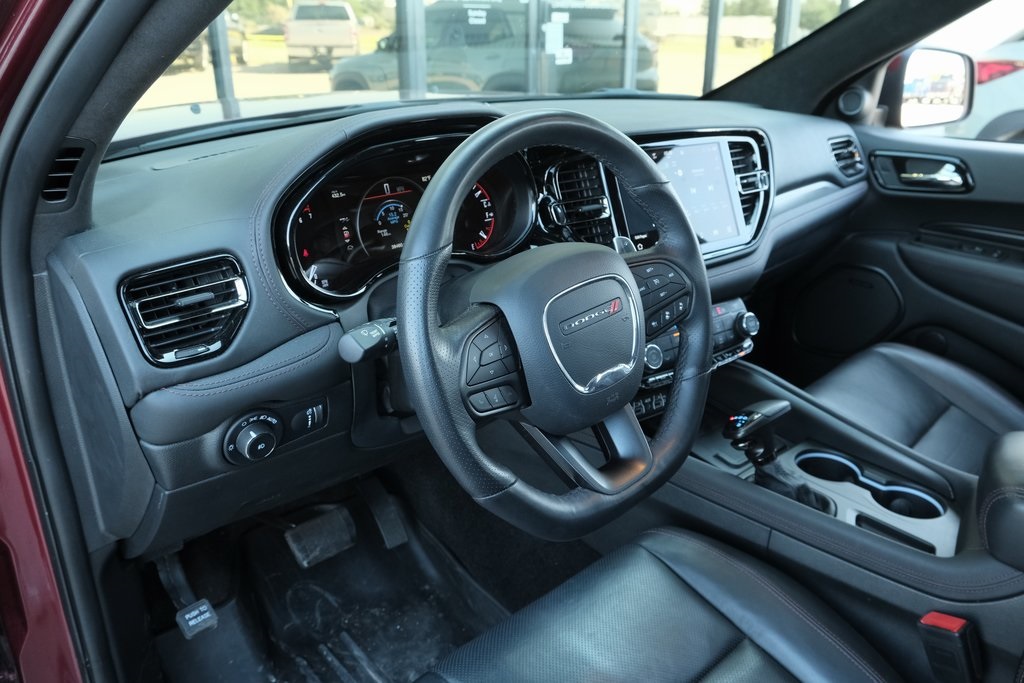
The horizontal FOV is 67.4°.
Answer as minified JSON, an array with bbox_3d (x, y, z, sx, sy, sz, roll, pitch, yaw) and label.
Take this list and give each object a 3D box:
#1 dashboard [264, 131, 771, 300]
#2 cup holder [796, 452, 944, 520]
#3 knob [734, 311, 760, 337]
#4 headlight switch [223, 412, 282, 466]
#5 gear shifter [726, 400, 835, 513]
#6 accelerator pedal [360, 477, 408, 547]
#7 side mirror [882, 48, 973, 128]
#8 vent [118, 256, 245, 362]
[{"bbox_3d":[0.078,-0.171,0.939,0.790,0.185,0.120,-19,15,-39],"label":"dashboard"},{"bbox_3d":[0.453,0.210,0.988,0.085,0.070,0.183,-19,29,-39],"label":"cup holder"},{"bbox_3d":[0.349,-0.029,1.148,0.036,0.036,0.024,-19,17,-39],"label":"knob"},{"bbox_3d":[-0.244,0.095,0.729,0.061,0.061,0.032,-14,20,-31],"label":"headlight switch"},{"bbox_3d":[0.340,0.134,0.963,0.068,0.120,0.150,-19,29,-39],"label":"gear shifter"},{"bbox_3d":[-0.227,0.297,1.360,0.043,0.130,0.030,-19,-8,-39],"label":"accelerator pedal"},{"bbox_3d":[0.882,-0.550,1.674,0.235,0.172,0.110,-15,26,-32],"label":"side mirror"},{"bbox_3d":[-0.305,-0.029,0.698,0.040,0.090,0.104,-7,12,45],"label":"vent"}]

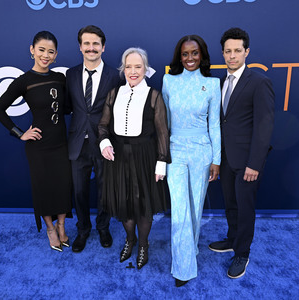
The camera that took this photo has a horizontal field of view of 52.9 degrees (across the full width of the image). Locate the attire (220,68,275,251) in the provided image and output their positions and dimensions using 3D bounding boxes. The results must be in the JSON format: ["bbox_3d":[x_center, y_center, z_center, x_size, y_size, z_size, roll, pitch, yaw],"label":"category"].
[{"bbox_3d":[0.637,0.117,2.233,0.490,1.450,0.370,8,16,33],"label":"attire"}]

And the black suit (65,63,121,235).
[{"bbox_3d":[-0.414,0.037,2.517,0.520,1.490,0.330,-2,14,-5],"label":"black suit"}]

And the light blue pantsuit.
[{"bbox_3d":[0.288,0.176,2.132,0.430,1.445,0.440,1,14,8],"label":"light blue pantsuit"}]

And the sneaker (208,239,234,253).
[{"bbox_3d":[0.650,0.772,2.530,0.295,0.115,0.105,-2,14,-4],"label":"sneaker"}]

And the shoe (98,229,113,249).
[{"bbox_3d":[-0.391,0.750,2.705,0.105,0.115,0.295,-3,14,-10],"label":"shoe"}]

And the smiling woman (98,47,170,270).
[{"bbox_3d":[-0.093,0.084,2.242,0.510,1.615,0.410,1,14,8],"label":"smiling woman"}]

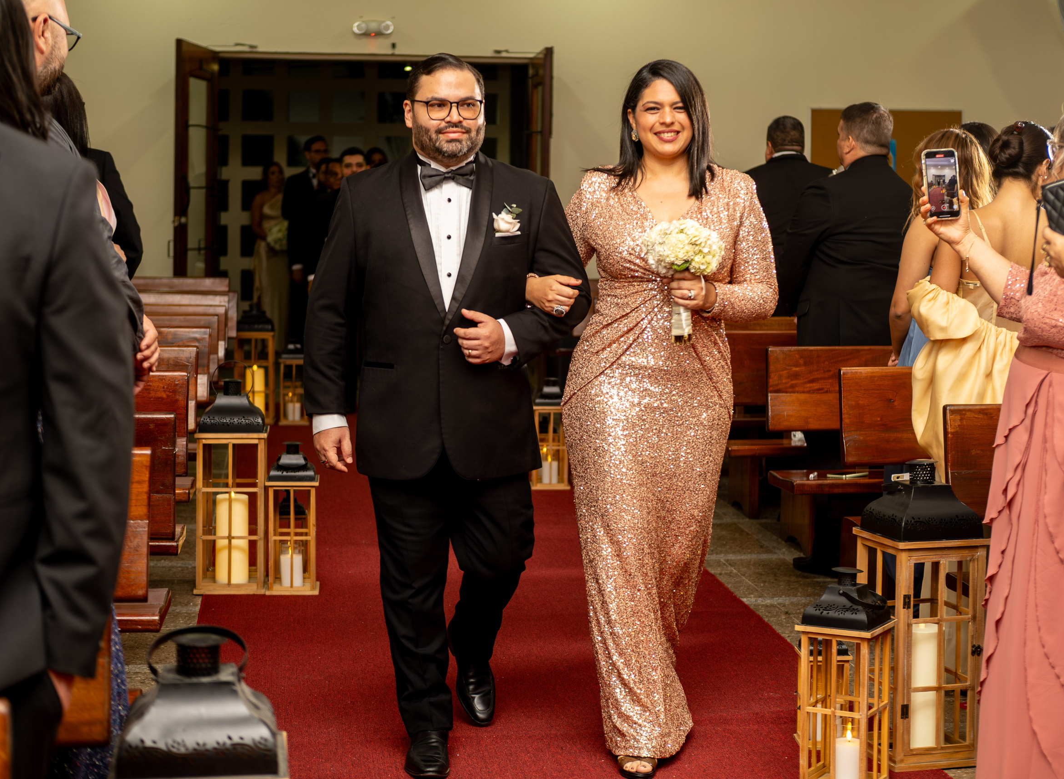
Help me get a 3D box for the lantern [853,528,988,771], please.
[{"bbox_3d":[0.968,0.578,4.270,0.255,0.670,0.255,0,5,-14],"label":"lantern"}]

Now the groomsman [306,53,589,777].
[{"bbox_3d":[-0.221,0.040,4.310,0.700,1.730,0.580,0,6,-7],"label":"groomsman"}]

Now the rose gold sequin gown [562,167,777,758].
[{"bbox_3d":[0.337,0.171,4.280,0.540,1.460,0.440,0,5,-3],"label":"rose gold sequin gown"}]

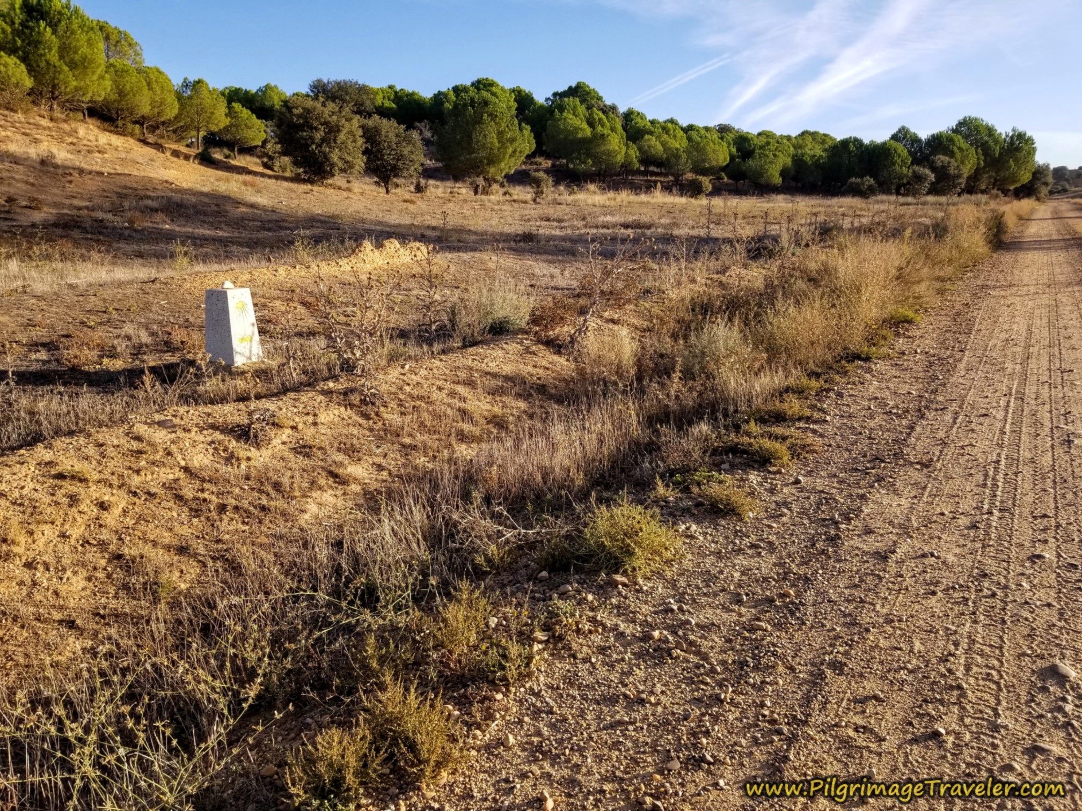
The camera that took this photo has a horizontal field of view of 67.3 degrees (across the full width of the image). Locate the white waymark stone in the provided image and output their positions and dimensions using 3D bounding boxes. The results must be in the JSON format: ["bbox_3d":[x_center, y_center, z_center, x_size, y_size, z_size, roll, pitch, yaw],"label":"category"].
[{"bbox_3d":[-3.134,-0.834,8.221,0.390,0.800,0.385,7,16,26],"label":"white waymark stone"}]

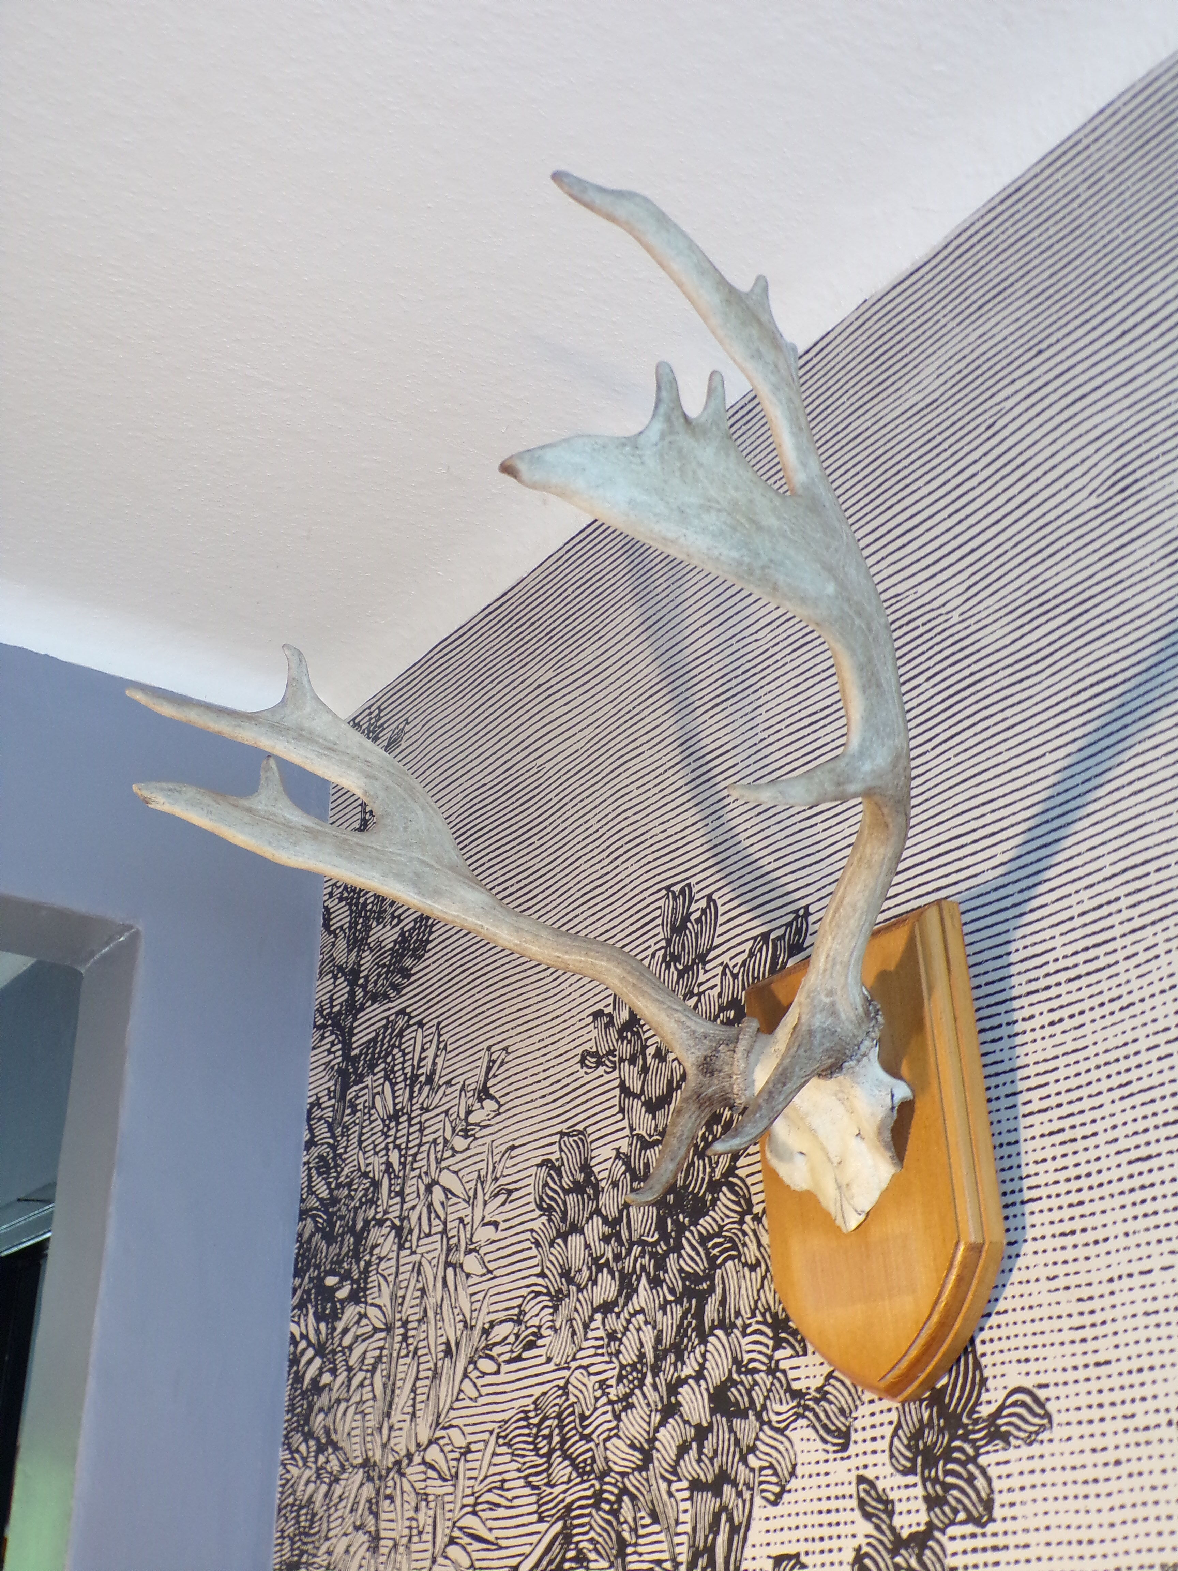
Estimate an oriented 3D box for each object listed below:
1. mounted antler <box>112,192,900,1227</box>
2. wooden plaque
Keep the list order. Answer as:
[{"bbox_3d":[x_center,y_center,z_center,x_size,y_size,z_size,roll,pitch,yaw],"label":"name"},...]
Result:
[{"bbox_3d":[-0.007,0.026,0.993,0.388,0.436,0.572,16,-32,-31],"label":"mounted antler"},{"bbox_3d":[0.169,0.229,1.021,0.025,0.278,0.182,16,-32,-31],"label":"wooden plaque"}]

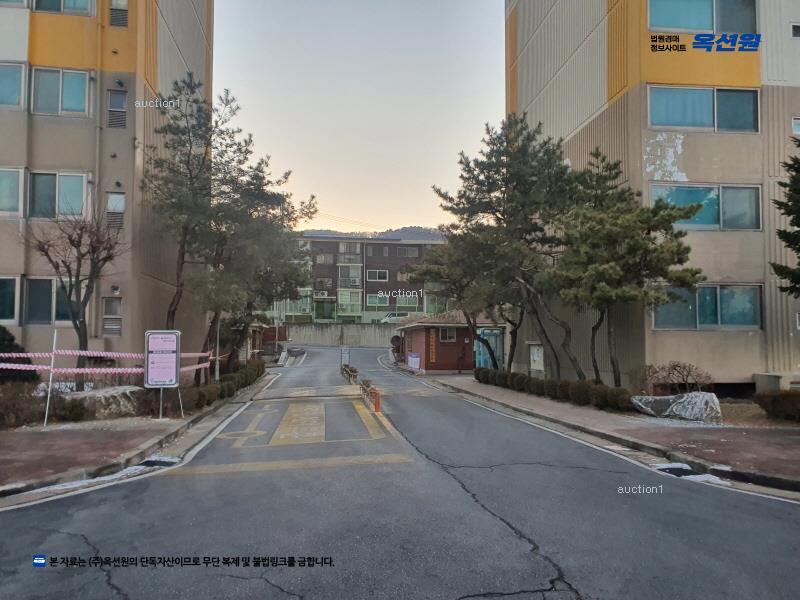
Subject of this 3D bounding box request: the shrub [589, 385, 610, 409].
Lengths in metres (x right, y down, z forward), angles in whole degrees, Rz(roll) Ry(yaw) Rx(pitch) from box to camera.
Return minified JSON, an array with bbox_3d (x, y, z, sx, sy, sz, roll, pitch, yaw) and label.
[{"bbox_3d":[4.764,2.305,14.350,0.540,0.560,0.550,1,-4,-8],"label":"shrub"}]

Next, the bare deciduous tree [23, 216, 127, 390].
[{"bbox_3d":[-7.031,0.141,13.000,2.250,3.950,2.200,1,-4,-7],"label":"bare deciduous tree"}]

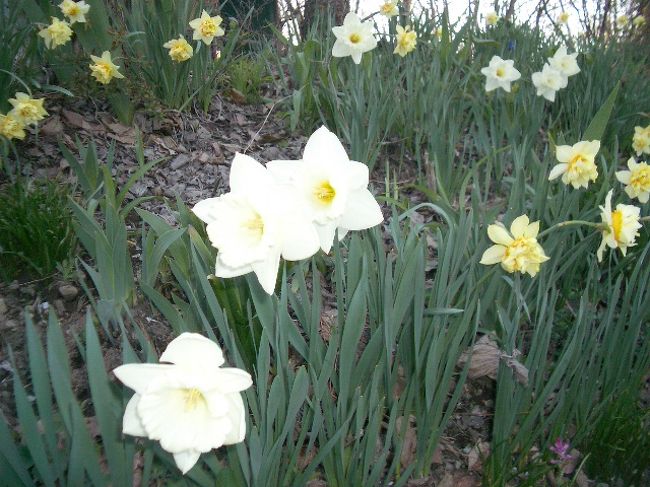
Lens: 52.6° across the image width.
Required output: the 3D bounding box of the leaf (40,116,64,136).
[{"bbox_3d":[-0.689,-0.296,1.660,0.060,0.028,0.055,0,33,0],"label":"leaf"}]

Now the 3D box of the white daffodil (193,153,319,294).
[{"bbox_3d":[-0.054,-0.015,0.510,0.102,0.107,0.060,6,15,16],"label":"white daffodil"}]

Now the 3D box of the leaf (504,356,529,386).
[{"bbox_3d":[0.268,0.179,0.920,0.033,0.036,0.025,-7,23,-17],"label":"leaf"}]

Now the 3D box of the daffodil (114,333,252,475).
[{"bbox_3d":[-0.106,0.119,0.490,0.103,0.103,0.060,-2,9,-6],"label":"daffodil"}]

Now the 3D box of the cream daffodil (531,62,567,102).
[{"bbox_3d":[0.530,-0.380,1.550,0.090,0.092,0.050,11,29,28],"label":"cream daffodil"}]

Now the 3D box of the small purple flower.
[{"bbox_3d":[0.294,0.260,0.820,0.026,0.028,0.025,0,22,0],"label":"small purple flower"}]

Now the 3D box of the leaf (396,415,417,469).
[{"bbox_3d":[0.107,0.261,0.865,0.030,0.020,0.080,4,33,6],"label":"leaf"}]

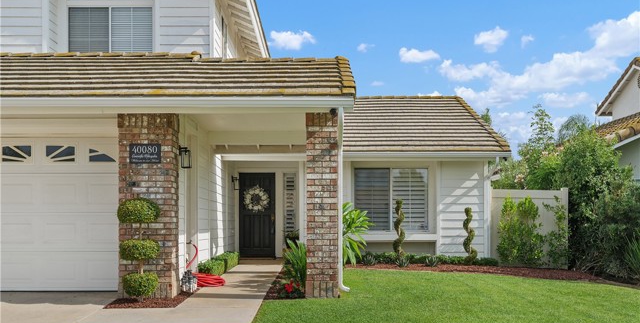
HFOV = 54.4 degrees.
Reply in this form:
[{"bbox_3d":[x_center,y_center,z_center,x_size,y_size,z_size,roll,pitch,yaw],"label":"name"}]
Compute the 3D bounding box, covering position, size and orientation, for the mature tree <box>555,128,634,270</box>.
[{"bbox_3d":[6.306,0.856,14.400,1.900,3.250,1.900,0,-3,0],"label":"mature tree"}]

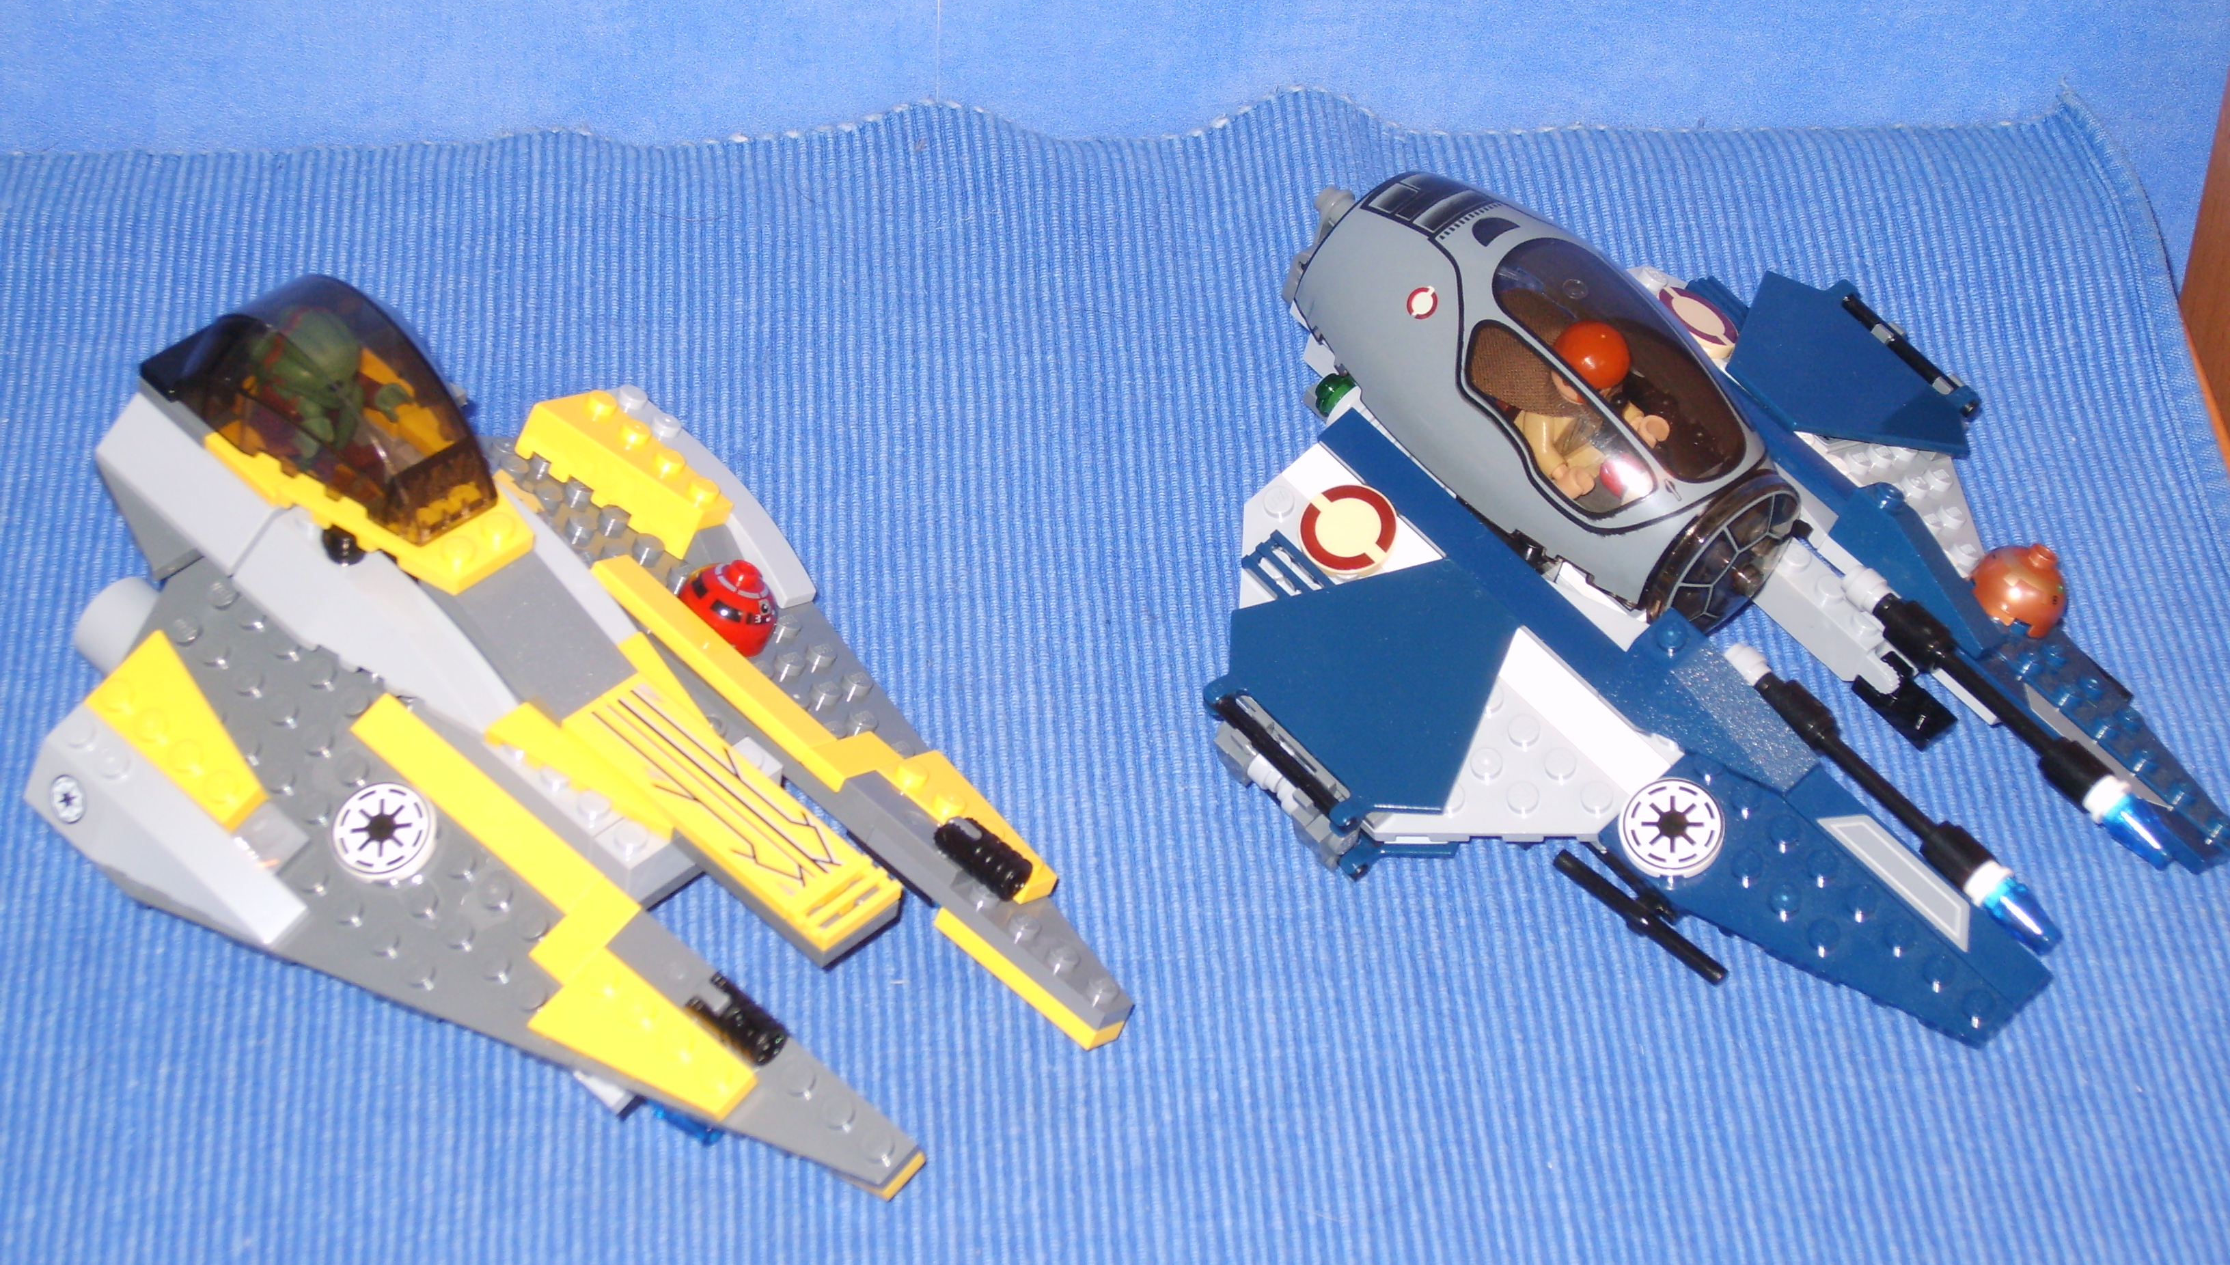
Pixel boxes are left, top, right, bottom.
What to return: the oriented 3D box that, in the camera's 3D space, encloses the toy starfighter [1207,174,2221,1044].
[{"bbox_3d":[0.092,-0.016,0.830,0.148,0.076,0.177,-32,51,-31],"label":"toy starfighter"}]

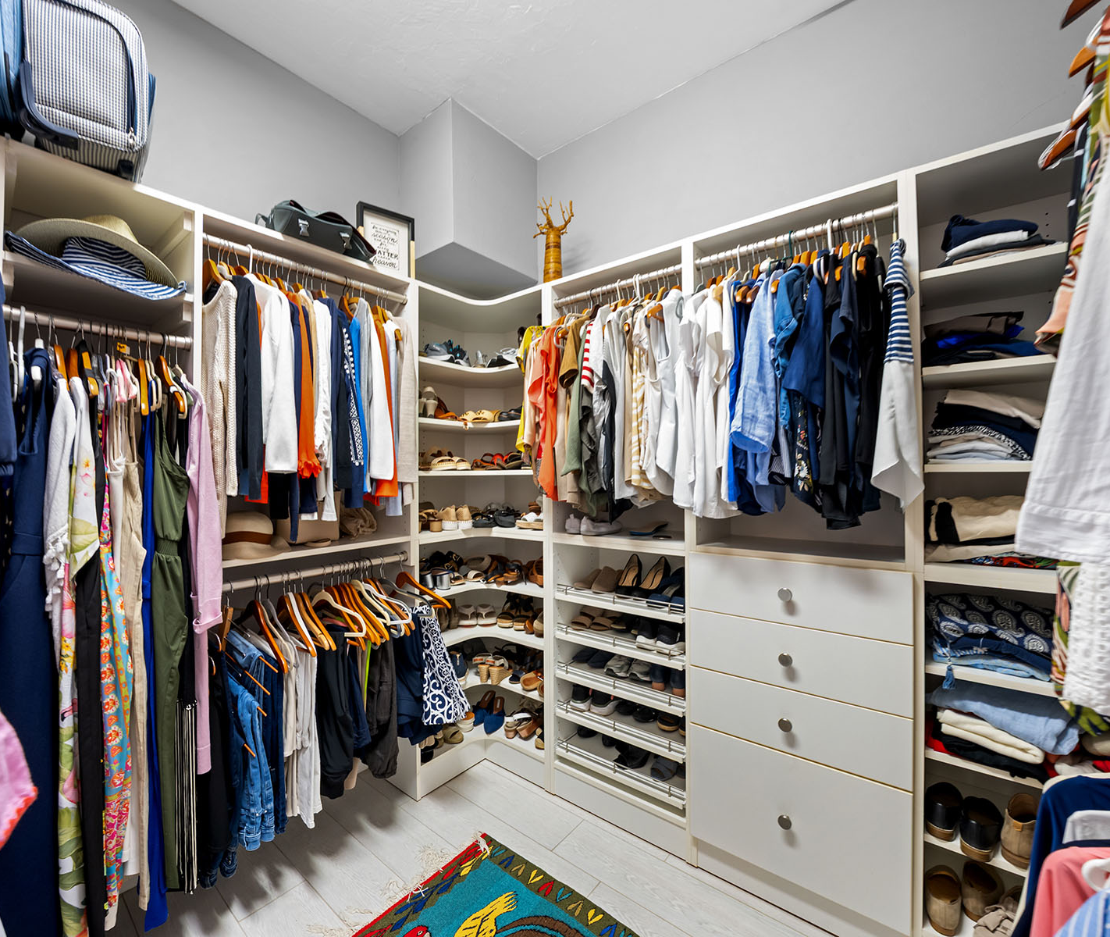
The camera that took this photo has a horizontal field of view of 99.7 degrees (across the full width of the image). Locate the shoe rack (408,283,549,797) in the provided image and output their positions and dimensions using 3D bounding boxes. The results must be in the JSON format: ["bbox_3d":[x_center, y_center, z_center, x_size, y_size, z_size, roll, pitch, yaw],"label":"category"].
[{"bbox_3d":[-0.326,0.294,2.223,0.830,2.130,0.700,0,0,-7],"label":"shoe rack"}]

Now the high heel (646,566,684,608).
[{"bbox_3d":[0.452,0.451,1.817,0.083,0.130,0.230,-1,-1,38],"label":"high heel"}]

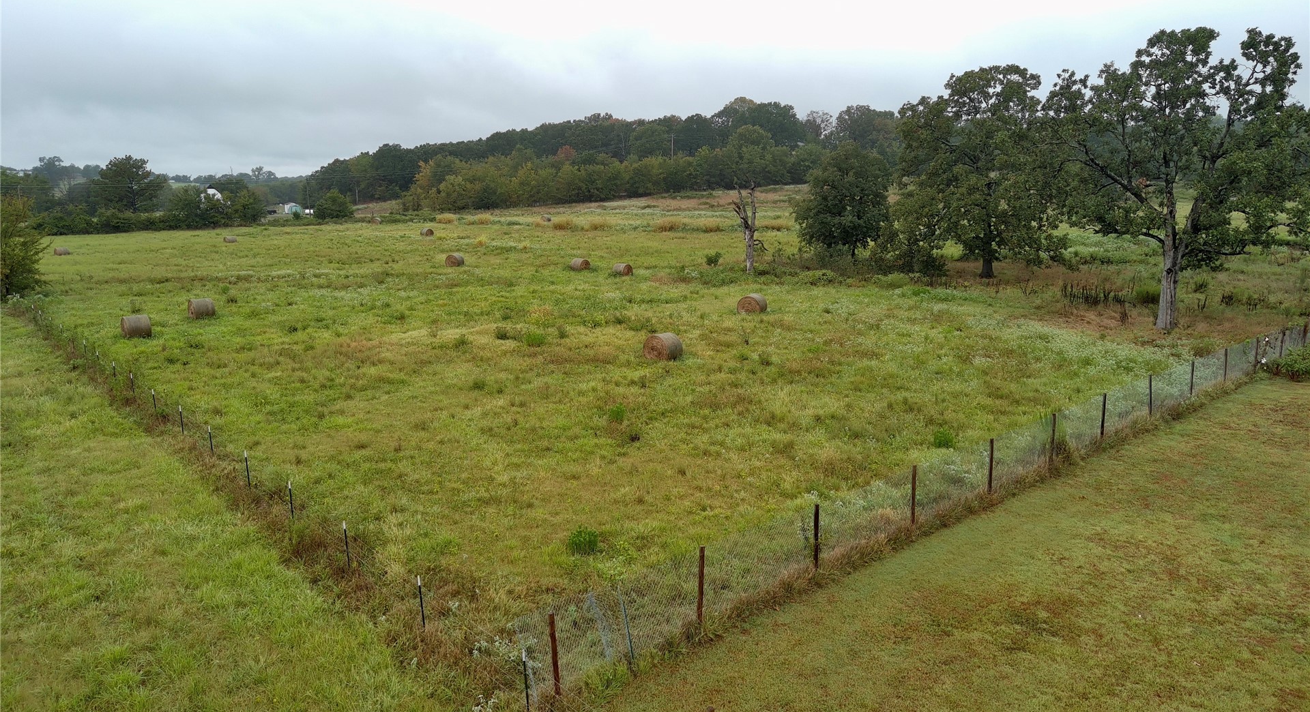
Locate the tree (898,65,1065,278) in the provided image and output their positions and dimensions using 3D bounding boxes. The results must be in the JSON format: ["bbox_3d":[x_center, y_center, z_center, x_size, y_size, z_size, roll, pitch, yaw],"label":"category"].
[{"bbox_3d":[23.993,-13.354,63.968,11.800,15.240,11.200,3,12,20],"label":"tree"}]

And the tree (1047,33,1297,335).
[{"bbox_3d":[25.036,-8.333,41.956,11.800,14.360,11.200,6,13,30],"label":"tree"}]

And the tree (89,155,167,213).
[{"bbox_3d":[-125.977,-40.015,208.451,16.000,15.410,15.000,-8,13,-30],"label":"tree"}]

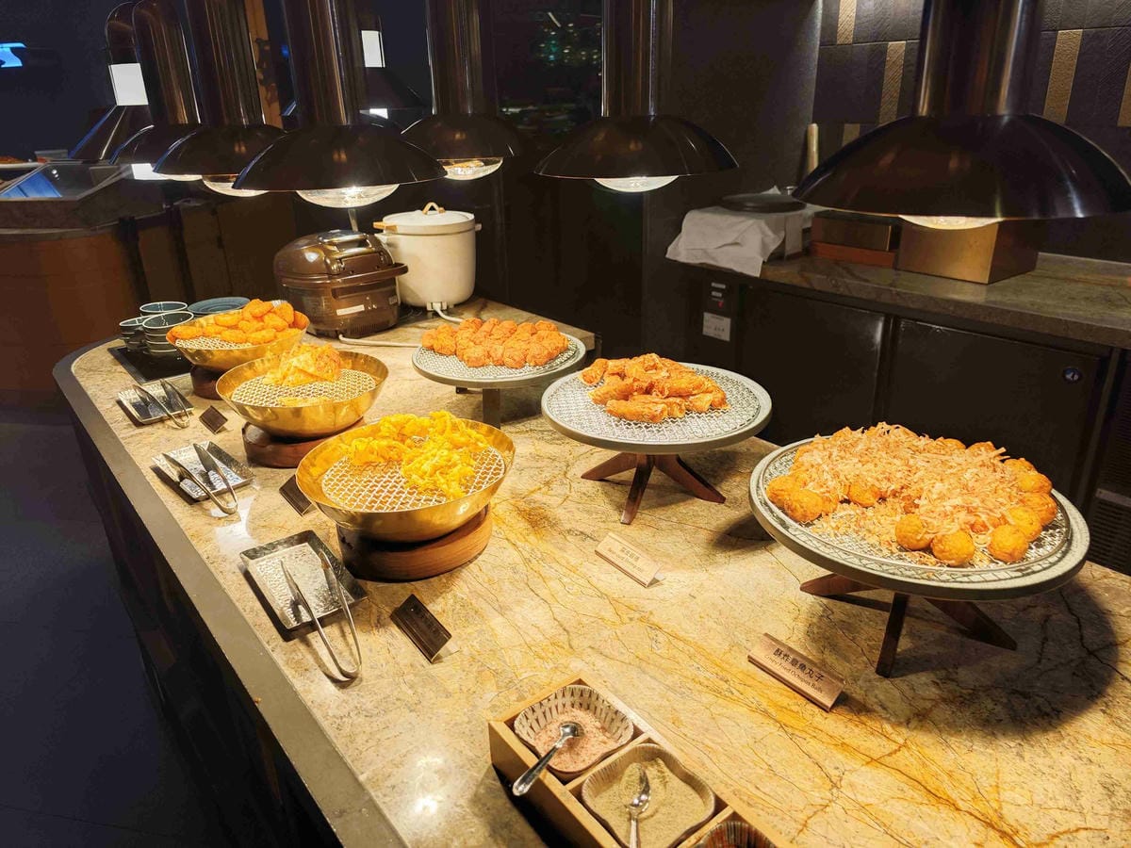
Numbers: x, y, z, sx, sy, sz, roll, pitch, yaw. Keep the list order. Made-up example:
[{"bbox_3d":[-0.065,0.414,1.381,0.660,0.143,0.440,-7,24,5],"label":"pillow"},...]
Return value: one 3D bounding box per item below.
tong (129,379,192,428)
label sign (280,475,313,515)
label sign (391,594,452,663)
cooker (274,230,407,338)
[{"bbox_3d":[-0.769,-0.039,1.442,0.060,0.033,0.235,-20,29,-36],"label":"tong"},{"bbox_3d":[-0.403,0.104,1.141,0.034,0.026,0.099,-19,29,-34],"label":"label sign"},{"bbox_3d":[-0.160,0.225,0.844,0.034,0.026,0.099,-19,29,-34],"label":"label sign"},{"bbox_3d":[-0.597,-0.385,1.995,0.260,0.222,0.325,-20,29,-36],"label":"cooker"}]

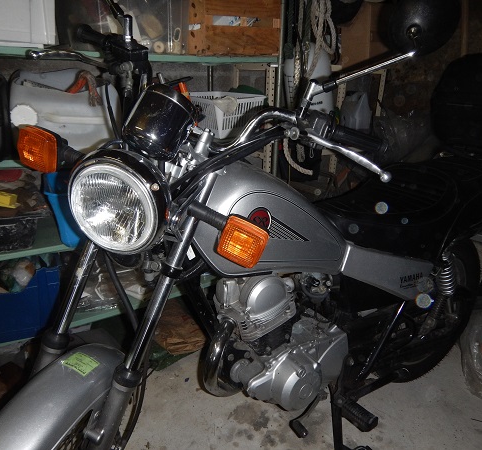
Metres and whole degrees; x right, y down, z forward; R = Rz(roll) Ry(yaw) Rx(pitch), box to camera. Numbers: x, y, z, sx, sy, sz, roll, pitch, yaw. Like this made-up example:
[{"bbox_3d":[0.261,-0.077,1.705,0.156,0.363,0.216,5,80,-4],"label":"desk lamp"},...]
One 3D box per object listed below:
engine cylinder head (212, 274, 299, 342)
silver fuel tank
[{"bbox_3d":[0.024,0.184,1.062,0.198,0.168,0.162,-12,23,-29],"label":"engine cylinder head"},{"bbox_3d":[0.034,-0.014,1.005,0.421,0.274,0.254,-12,23,-29],"label":"silver fuel tank"}]

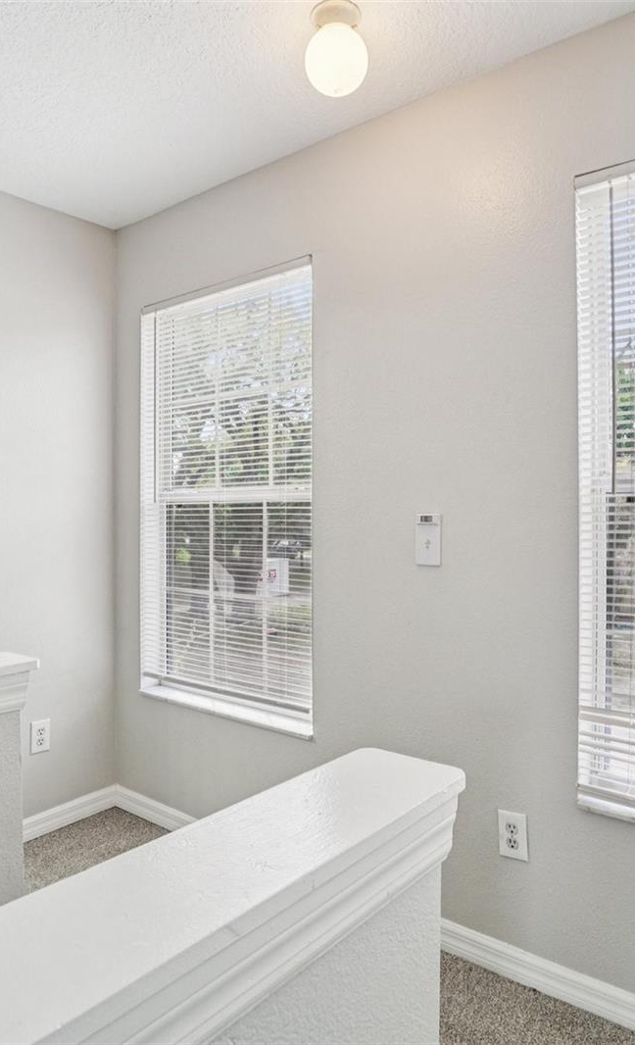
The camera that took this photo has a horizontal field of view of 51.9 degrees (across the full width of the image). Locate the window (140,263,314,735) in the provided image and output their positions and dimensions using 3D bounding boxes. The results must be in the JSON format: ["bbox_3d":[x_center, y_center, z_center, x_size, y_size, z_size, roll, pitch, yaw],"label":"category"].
[{"bbox_3d":[-0.354,-0.111,2.415,0.865,1.478,0.040,0,1,37],"label":"window"}]

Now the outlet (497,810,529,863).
[{"bbox_3d":[0.520,0.834,1.737,0.076,0.120,0.009,0,1,37],"label":"outlet"}]

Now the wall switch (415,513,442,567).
[{"bbox_3d":[0.317,0.050,1.878,0.080,0.149,0.018,0,1,37],"label":"wall switch"}]

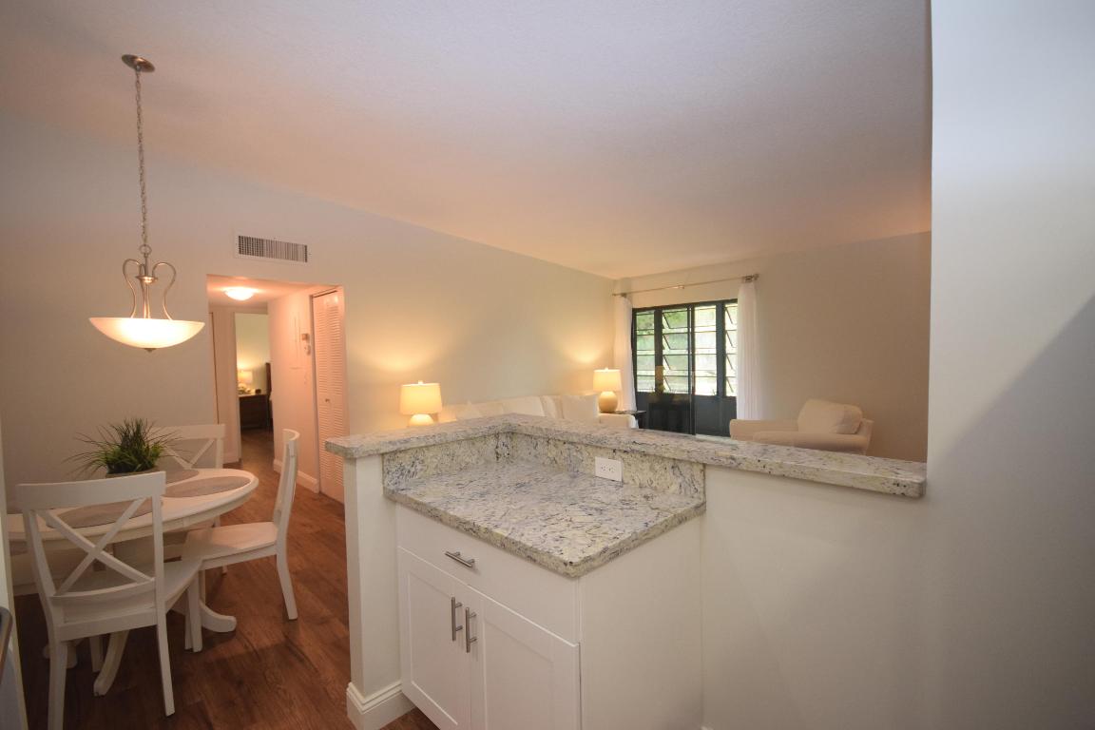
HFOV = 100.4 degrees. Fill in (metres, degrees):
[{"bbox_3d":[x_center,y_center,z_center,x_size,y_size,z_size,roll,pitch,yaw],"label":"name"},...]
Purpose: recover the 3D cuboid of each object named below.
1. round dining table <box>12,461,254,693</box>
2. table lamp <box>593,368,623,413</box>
[{"bbox_3d":[-2.002,1.021,2.287,1.060,0.750,1.060,0,2,43],"label":"round dining table"},{"bbox_3d":[0.857,0.353,6.401,0.400,0.625,0.400,-1,1,0],"label":"table lamp"}]

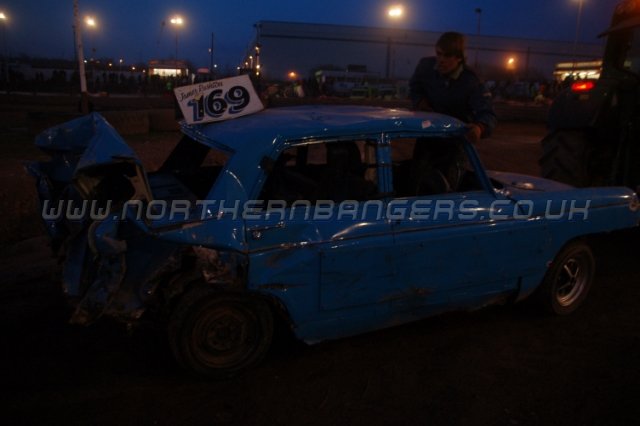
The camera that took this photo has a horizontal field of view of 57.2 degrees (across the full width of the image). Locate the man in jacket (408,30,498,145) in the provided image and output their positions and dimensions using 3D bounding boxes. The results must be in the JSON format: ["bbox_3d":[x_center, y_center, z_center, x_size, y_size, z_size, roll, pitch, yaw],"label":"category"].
[{"bbox_3d":[0.900,-0.410,4.060,0.620,1.600,0.500,6,14,23],"label":"man in jacket"}]

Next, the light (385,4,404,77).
[{"bbox_3d":[6.425,-14.485,53.111,1.000,8.020,0.600,1,13,6],"label":"light"}]

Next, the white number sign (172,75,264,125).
[{"bbox_3d":[-0.668,-0.769,3.930,0.571,0.265,0.020,-20,-8,-34],"label":"white number sign"}]

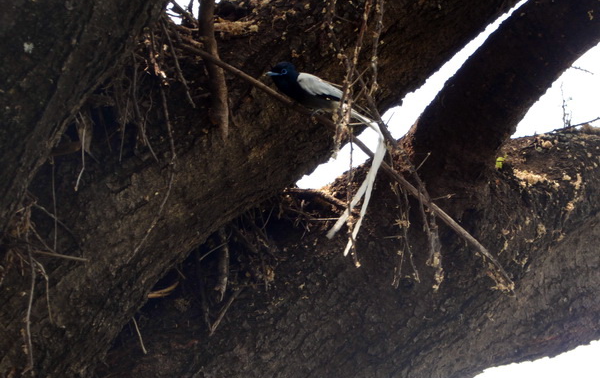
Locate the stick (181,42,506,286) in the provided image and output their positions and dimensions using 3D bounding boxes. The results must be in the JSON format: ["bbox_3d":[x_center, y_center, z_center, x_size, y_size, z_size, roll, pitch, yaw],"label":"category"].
[{"bbox_3d":[0.067,-0.039,6.600,0.528,0.033,0.030,37,0,9],"label":"stick"}]

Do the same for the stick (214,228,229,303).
[{"bbox_3d":[-0.103,0.099,6.800,0.013,0.099,0.013,2,0,0],"label":"stick"}]

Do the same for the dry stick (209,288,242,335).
[{"bbox_3d":[-0.097,0.159,6.760,0.008,0.077,0.008,34,-15,0],"label":"dry stick"}]

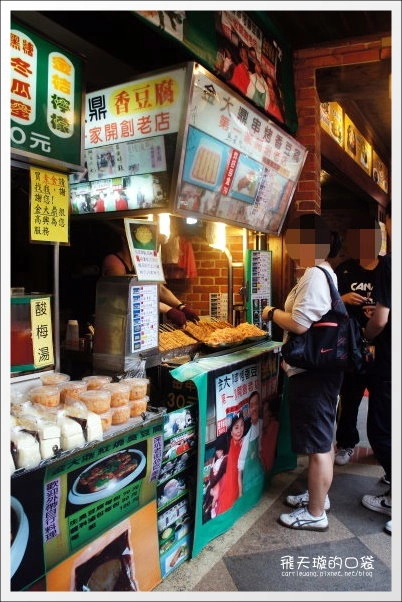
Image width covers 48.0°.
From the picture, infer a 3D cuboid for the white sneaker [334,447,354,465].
[{"bbox_3d":[1.097,1.140,3.441,0.100,0.105,0.275,2,3,30],"label":"white sneaker"}]

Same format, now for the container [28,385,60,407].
[{"bbox_3d":[-0.654,0.407,1.893,0.131,0.078,0.131,0,3,0],"label":"container"}]

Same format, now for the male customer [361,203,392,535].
[{"bbox_3d":[1.123,0.347,2.580,0.450,1.770,0.500,1,3,21],"label":"male customer"}]

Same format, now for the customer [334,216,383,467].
[{"bbox_3d":[1.200,0.274,3.256,0.510,1.740,0.380,2,3,25],"label":"customer"}]

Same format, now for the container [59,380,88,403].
[{"bbox_3d":[-0.507,0.367,1.804,0.122,0.067,0.122,2,3,31],"label":"container"}]

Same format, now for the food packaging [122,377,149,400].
[{"bbox_3d":[-0.302,0.399,2.052,0.131,0.078,0.131,0,3,0],"label":"food packaging"}]

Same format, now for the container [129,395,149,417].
[{"bbox_3d":[-0.272,0.432,1.860,0.122,0.067,0.122,0,3,0],"label":"container"}]

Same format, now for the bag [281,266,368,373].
[{"bbox_3d":[0.628,0.075,2.317,0.440,0.540,0.210,0,3,9],"label":"bag"}]

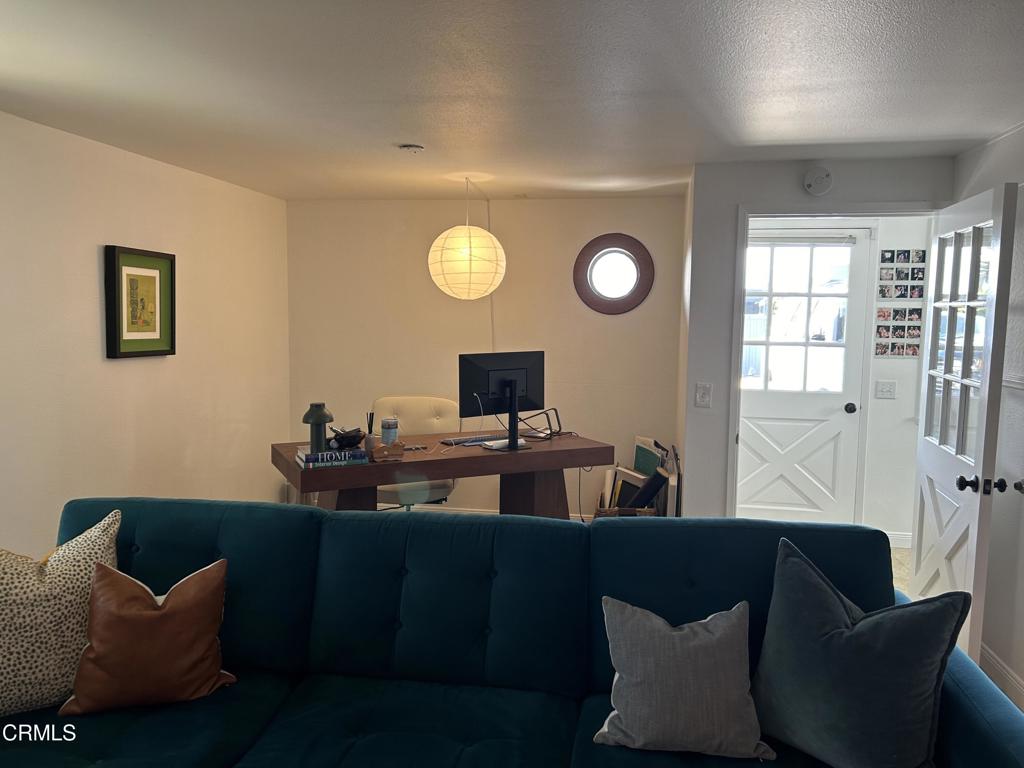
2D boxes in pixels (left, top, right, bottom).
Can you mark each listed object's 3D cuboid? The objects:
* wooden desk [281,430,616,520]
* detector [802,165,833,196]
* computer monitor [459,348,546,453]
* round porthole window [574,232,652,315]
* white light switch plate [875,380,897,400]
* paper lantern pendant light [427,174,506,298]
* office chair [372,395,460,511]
[{"bbox_3d":[-0.400,0.735,4.485,1.789,0.755,0.860,-2,6,-27],"label":"wooden desk"},{"bbox_3d":[1.518,-1.002,3.814,0.142,0.142,0.040,2,5,10],"label":"detector"},{"bbox_3d":[-0.017,0.098,4.390,0.595,0.545,0.200,-3,6,-35],"label":"computer monitor"},{"bbox_3d":[0.694,-0.748,5.208,0.540,0.545,0.060,2,5,10],"label":"round porthole window"},{"bbox_3d":[2.404,0.041,4.944,0.120,0.117,0.012,2,6,9],"label":"white light switch plate"},{"bbox_3d":[-0.262,-0.857,4.534,0.455,0.701,0.455,1,5,0],"label":"paper lantern pendant light"},{"bbox_3d":[-0.588,0.598,4.661,0.580,0.990,0.600,0,5,-8],"label":"office chair"}]

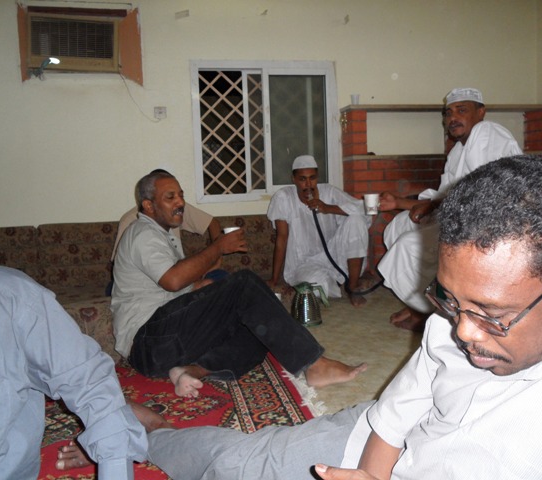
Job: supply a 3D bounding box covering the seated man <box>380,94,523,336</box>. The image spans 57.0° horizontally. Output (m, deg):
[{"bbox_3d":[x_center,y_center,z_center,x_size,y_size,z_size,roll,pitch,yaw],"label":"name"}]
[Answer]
[{"bbox_3d":[0.890,-0.156,2.420,0.740,1.130,0.500,-4,5,-19],"label":"seated man"}]

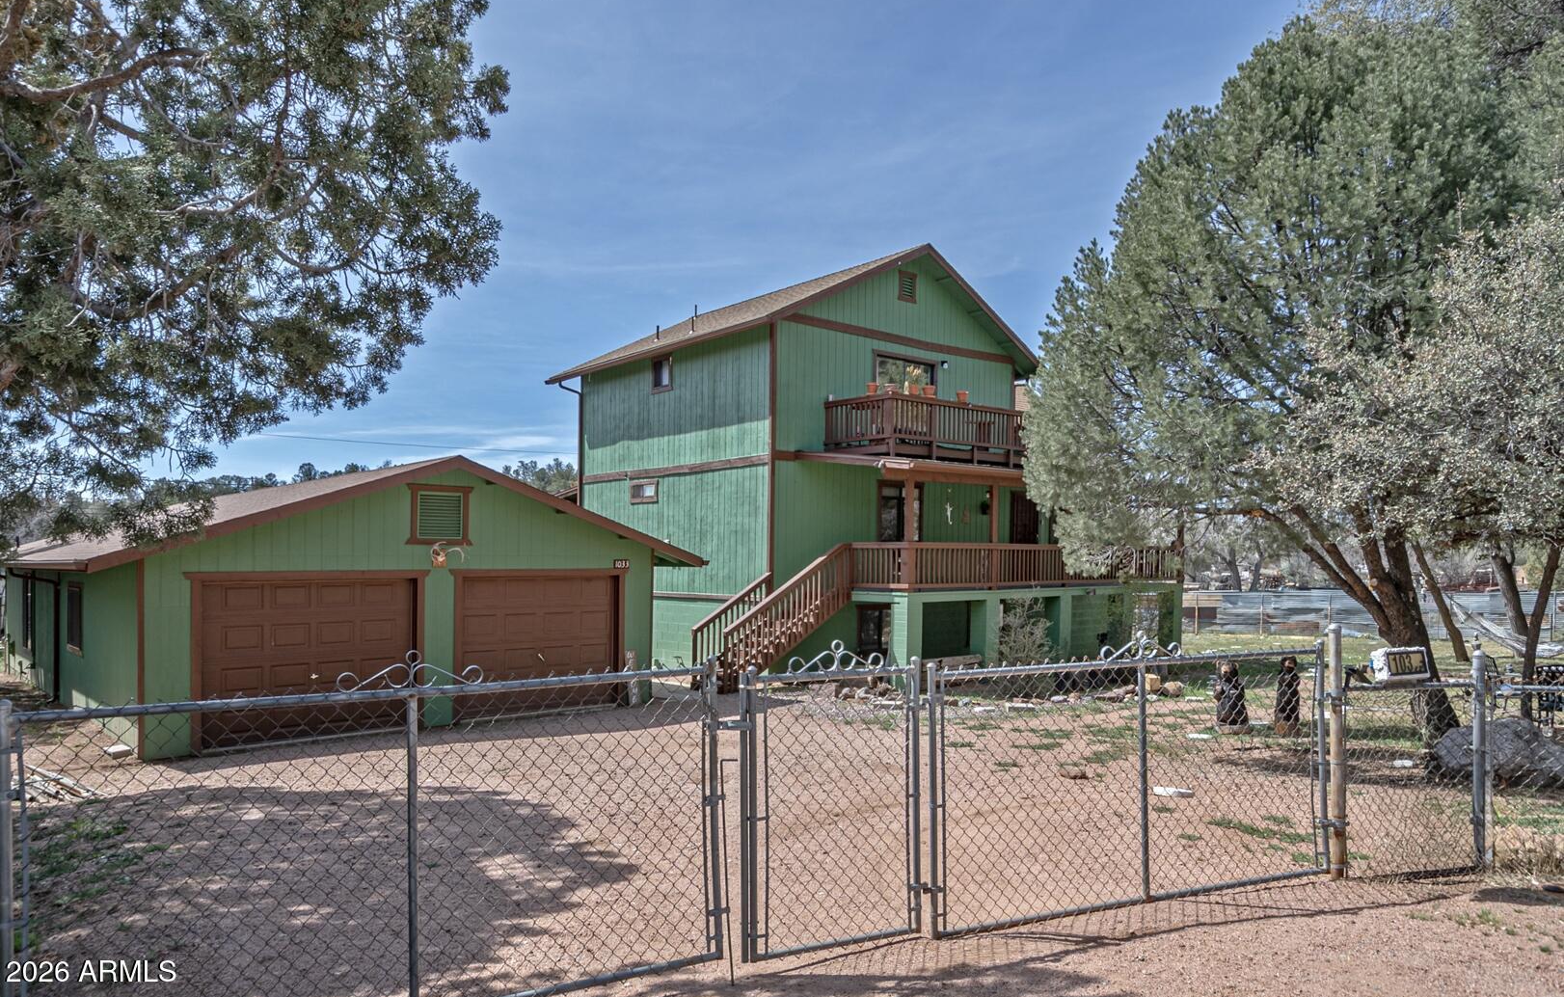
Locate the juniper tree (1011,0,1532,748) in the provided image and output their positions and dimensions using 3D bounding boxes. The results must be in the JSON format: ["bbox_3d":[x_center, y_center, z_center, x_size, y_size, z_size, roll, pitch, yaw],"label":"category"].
[{"bbox_3d":[5.121,-1.242,10.276,5.300,7.600,5.000,0,-3,0],"label":"juniper tree"}]

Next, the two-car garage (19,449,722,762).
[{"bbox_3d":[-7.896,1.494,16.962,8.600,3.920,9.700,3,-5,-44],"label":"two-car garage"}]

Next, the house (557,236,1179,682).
[{"bbox_3d":[1.834,-0.806,23.249,11.300,9.250,10.100,3,-5,-40],"label":"house"}]

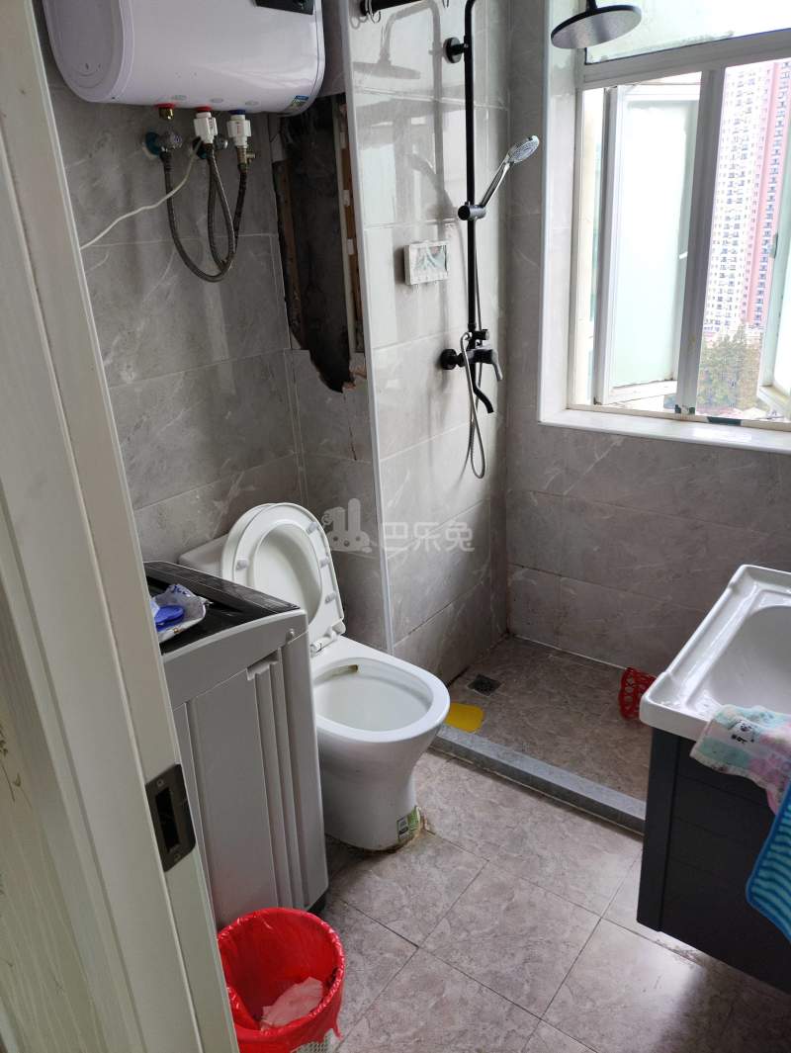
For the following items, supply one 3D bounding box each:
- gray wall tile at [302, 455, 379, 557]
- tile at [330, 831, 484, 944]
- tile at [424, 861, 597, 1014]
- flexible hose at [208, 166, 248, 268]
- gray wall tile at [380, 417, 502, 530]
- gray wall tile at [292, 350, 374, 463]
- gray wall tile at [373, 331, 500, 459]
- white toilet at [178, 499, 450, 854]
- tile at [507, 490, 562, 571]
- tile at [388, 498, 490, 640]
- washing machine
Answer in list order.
[{"bbox_3d":[-0.164,-0.069,2.201,0.291,0.300,0.010,13,27,36],"label":"gray wall tile"},{"bbox_3d":[0.025,0.883,1.850,0.300,0.012,0.300,13,28,35],"label":"tile"},{"bbox_3d":[0.268,0.937,1.680,0.300,0.012,0.300,13,28,35],"label":"tile"},{"bbox_3d":[-0.389,-0.716,1.697,0.105,0.215,0.085,13,28,35],"label":"flexible hose"},{"bbox_3d":[0.153,-0.146,2.335,0.010,0.301,0.615,13,27,36],"label":"gray wall tile"},{"bbox_3d":[-0.167,-0.345,2.050,0.288,0.300,0.012,13,28,35],"label":"gray wall tile"},{"bbox_3d":[0.129,-0.422,2.189,0.012,0.300,0.620,13,28,35],"label":"gray wall tile"},{"bbox_3d":[-0.168,0.384,1.977,0.715,0.850,0.365,13,27,36],"label":"white toilet"},{"bbox_3d":[0.500,0.015,2.646,0.210,0.300,0.012,13,28,35],"label":"tile"},{"bbox_3d":[0.168,0.136,2.440,0.010,0.300,0.600,13,27,36],"label":"tile"},{"bbox_3d":[-0.525,0.553,1.554,0.510,0.890,0.520,13,28,35],"label":"washing machine"}]

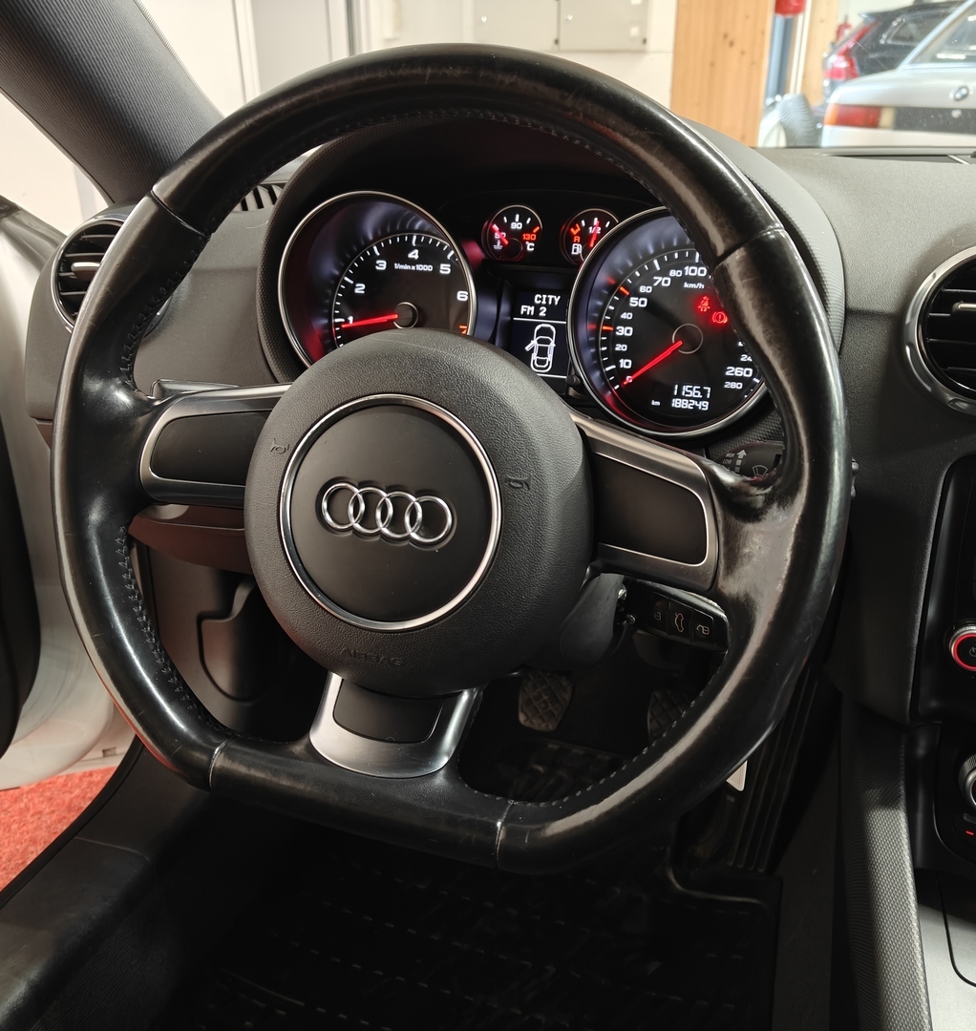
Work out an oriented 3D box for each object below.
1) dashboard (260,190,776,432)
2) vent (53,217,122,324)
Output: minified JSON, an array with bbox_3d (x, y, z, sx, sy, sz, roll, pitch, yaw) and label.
[{"bbox_3d":[0.024,-0.118,0.544,0.290,0.128,0.070,10,20,20],"label":"dashboard"},{"bbox_3d":[-0.262,-0.165,0.681,0.093,0.093,0.040,4,2,9],"label":"vent"}]

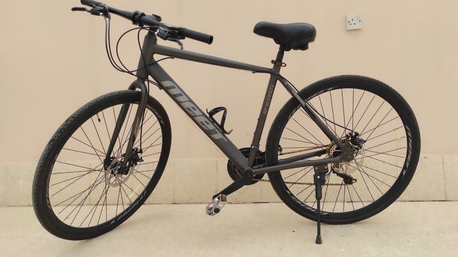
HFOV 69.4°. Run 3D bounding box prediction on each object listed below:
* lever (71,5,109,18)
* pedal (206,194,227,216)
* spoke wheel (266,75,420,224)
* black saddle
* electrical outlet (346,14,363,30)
[{"bbox_3d":[-0.570,-0.481,1.355,0.157,0.042,0.076,24,15,27],"label":"lever"},{"bbox_3d":[-0.054,0.320,1.395,0.081,0.030,0.101,-34,12,7],"label":"pedal"},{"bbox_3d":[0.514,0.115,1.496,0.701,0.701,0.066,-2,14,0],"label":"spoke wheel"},{"bbox_3d":[0.231,-0.380,1.367,0.265,0.118,0.167,-2,14,0],"label":"black saddle"},{"bbox_3d":[0.722,-0.612,1.891,0.086,0.086,0.014,-2,3,4],"label":"electrical outlet"}]

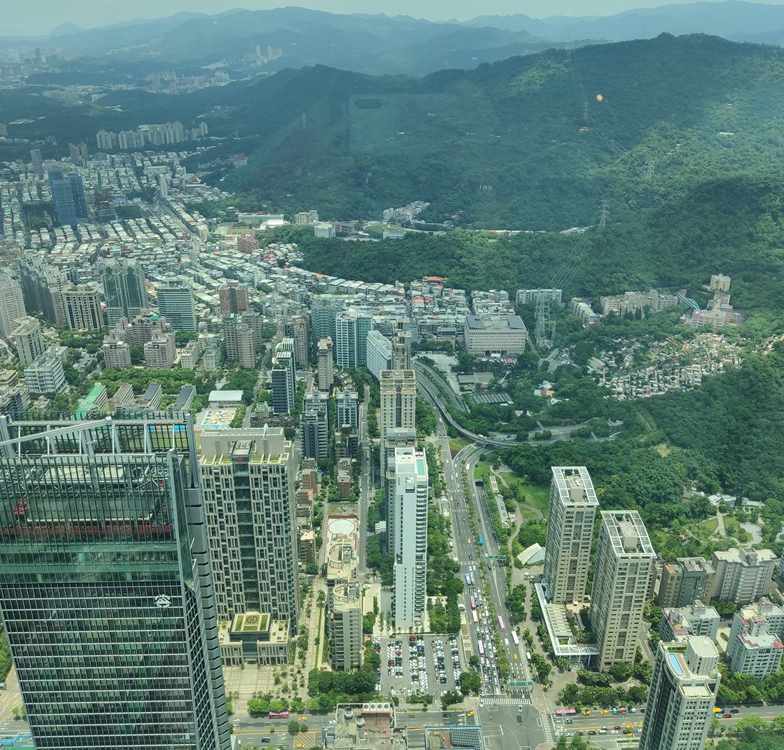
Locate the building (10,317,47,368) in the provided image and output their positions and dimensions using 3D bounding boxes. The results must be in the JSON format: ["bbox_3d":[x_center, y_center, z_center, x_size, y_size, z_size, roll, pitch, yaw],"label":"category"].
[{"bbox_3d":[-462.660,-40.430,953.230,29.600,43.500,55.300,-2,24,-5],"label":"building"}]

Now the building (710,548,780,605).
[{"bbox_3d":[252.830,143.120,539.500,43.100,39.100,22.300,0,24,-1],"label":"building"}]

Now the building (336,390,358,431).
[{"bbox_3d":[-46.150,37.600,791.520,21.200,40.100,17.800,0,24,0],"label":"building"}]

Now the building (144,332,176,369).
[{"bbox_3d":[-288.760,-28.990,937.030,28.600,36.000,31.000,-1,25,-2],"label":"building"}]

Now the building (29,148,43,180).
[{"bbox_3d":[-974.190,-572.650,2068.520,21.200,86.700,17.700,-11,26,-23],"label":"building"}]

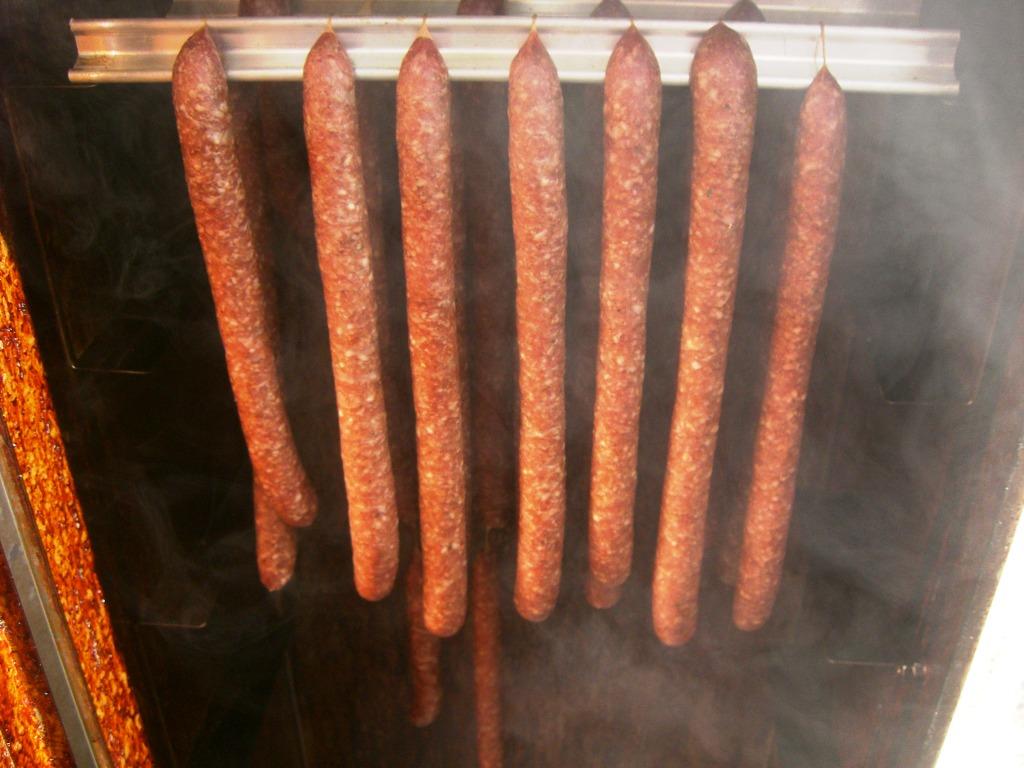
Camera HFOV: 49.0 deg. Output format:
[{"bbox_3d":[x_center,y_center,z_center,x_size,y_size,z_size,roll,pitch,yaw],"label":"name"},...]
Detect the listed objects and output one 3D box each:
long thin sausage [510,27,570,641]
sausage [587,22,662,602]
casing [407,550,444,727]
[{"bbox_3d":[0.018,-0.013,0.763,0.037,0.444,0.036,-1,31,1],"label":"long thin sausage"},{"bbox_3d":[0.073,-0.025,0.757,0.037,0.421,0.036,-1,31,0],"label":"sausage"},{"bbox_3d":[-0.091,0.264,1.158,0.032,0.227,0.031,1,31,0],"label":"casing"}]

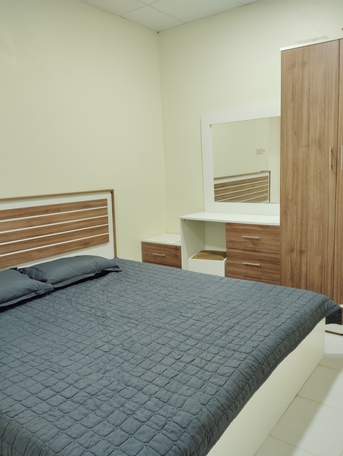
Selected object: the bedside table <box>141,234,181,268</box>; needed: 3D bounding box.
[{"bbox_3d":[0.042,0.382,3.881,0.498,0.538,0.454,5,11,37],"label":"bedside table"}]

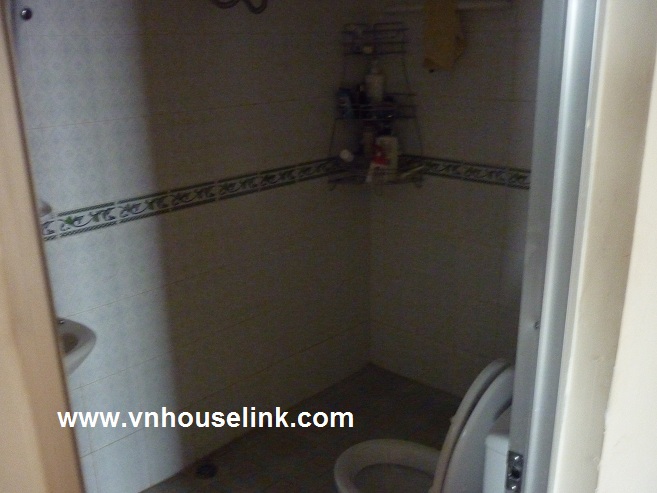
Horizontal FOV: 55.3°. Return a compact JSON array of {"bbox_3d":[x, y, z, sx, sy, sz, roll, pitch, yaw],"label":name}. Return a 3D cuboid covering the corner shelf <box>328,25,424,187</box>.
[{"bbox_3d":[0.196,-0.600,2.717,0.410,0.695,0.240,-2,17,-1],"label":"corner shelf"}]

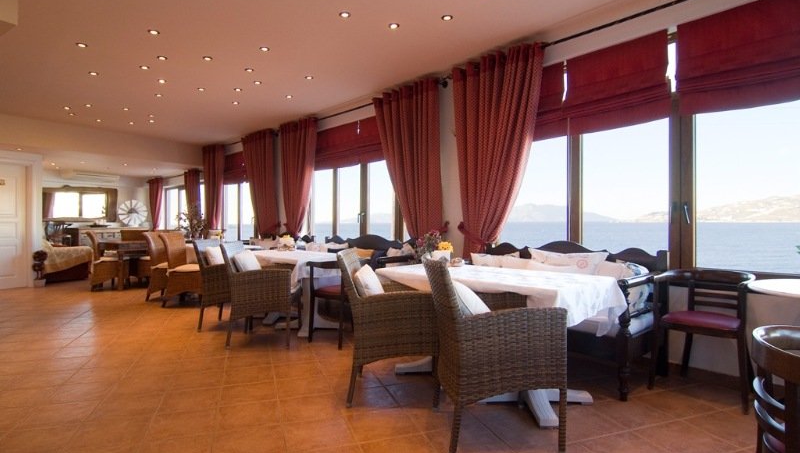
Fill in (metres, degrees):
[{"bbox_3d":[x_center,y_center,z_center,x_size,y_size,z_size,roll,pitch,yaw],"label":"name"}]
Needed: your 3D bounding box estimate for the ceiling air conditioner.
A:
[{"bbox_3d":[-7.014,-1.123,9.111,1.070,0.240,0.500,-1,1,-45],"label":"ceiling air conditioner"}]

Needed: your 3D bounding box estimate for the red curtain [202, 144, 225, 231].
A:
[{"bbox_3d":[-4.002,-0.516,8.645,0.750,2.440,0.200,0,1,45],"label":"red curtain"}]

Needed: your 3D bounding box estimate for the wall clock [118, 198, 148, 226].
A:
[{"bbox_3d":[-6.541,-0.346,9.797,0.640,0.640,0.070,-1,1,-45],"label":"wall clock"}]

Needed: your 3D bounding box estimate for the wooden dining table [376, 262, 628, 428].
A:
[{"bbox_3d":[0.563,0.668,2.616,0.760,0.750,1.400,-1,1,-45],"label":"wooden dining table"}]

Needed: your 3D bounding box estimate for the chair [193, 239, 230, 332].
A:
[{"bbox_3d":[-1.733,0.590,4.216,0.620,0.895,0.560,0,1,0],"label":"chair"}]

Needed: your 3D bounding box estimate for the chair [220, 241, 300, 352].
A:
[{"bbox_3d":[-1.223,0.593,3.676,0.620,0.895,0.560,0,1,-1],"label":"chair"}]

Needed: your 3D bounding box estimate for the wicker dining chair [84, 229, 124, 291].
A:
[{"bbox_3d":[-4.698,0.541,6.515,0.570,0.940,0.470,0,1,-20],"label":"wicker dining chair"}]

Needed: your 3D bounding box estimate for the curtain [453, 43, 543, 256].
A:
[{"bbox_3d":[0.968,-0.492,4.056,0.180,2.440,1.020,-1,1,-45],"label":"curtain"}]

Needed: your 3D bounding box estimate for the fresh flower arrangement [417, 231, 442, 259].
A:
[{"bbox_3d":[0.236,0.164,3.152,0.210,0.270,0.200,0,1,0],"label":"fresh flower arrangement"}]

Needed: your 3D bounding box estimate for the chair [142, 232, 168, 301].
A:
[{"bbox_3d":[-3.208,0.543,5.665,0.570,0.940,0.470,0,0,-2],"label":"chair"}]

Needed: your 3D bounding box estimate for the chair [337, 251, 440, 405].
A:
[{"bbox_3d":[-0.061,0.584,2.511,0.580,0.890,0.565,0,0,0],"label":"chair"}]

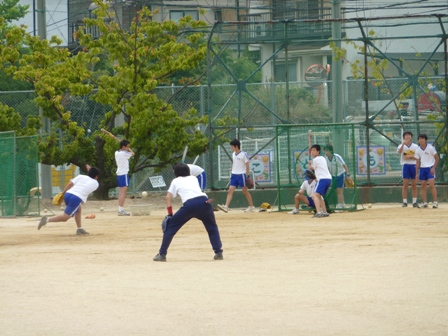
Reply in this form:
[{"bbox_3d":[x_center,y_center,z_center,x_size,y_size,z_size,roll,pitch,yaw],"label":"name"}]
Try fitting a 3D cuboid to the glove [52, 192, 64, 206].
[{"bbox_3d":[-2.931,0.557,51.500,0.150,0.270,0.200,37,-7,32],"label":"glove"}]

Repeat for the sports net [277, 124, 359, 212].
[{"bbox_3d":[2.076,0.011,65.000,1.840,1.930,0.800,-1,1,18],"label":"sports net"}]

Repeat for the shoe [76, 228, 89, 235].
[{"bbox_3d":[-2.533,1.138,52.200,0.260,0.110,0.100,-2,1,-38],"label":"shoe"}]

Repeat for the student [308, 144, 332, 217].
[{"bbox_3d":[2.022,0.277,61.000,0.440,1.530,0.430,-1,1,35],"label":"student"}]

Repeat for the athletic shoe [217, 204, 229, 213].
[{"bbox_3d":[-0.026,0.902,64.200,0.280,0.120,0.100,38,-8,-20],"label":"athletic shoe"}]

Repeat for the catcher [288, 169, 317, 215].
[{"bbox_3d":[1.754,0.524,62.300,0.720,0.950,0.750,-1,1,27],"label":"catcher"}]

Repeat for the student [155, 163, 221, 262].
[{"bbox_3d":[-0.504,0.614,40.200,0.940,1.350,0.680,-1,1,-14],"label":"student"}]

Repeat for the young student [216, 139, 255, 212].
[{"bbox_3d":[0.277,0.179,64.500,0.720,1.620,0.500,-2,1,-41],"label":"young student"}]

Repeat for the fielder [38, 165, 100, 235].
[{"bbox_3d":[-2.759,0.563,52.000,0.620,1.250,1.080,-1,1,40],"label":"fielder"}]

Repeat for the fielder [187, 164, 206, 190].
[{"bbox_3d":[-0.730,0.472,62.500,0.780,1.100,0.500,-1,1,-12],"label":"fielder"}]

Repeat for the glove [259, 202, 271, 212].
[{"bbox_3d":[0.903,0.885,64.900,0.260,0.200,0.200,-1,1,6],"label":"glove"}]

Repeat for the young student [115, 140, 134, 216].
[{"bbox_3d":[-2.196,0.217,64.600,0.350,1.700,0.430,-2,1,-25],"label":"young student"}]

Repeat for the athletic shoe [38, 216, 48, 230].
[{"bbox_3d":[-3.185,0.974,51.300,0.120,0.270,0.100,24,0,-32],"label":"athletic shoe"}]

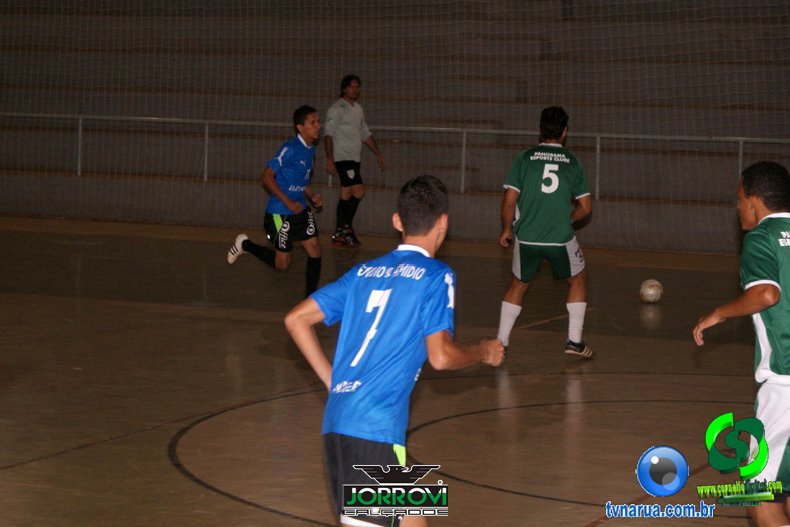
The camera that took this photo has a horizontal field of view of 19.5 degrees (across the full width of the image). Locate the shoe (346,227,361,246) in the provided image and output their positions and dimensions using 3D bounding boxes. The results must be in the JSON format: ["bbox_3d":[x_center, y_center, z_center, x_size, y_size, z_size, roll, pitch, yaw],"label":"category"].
[{"bbox_3d":[-0.448,-0.278,24.600,0.110,0.135,0.280,-1,16,-25],"label":"shoe"}]

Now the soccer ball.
[{"bbox_3d":[2.215,0.236,19.880,0.204,0.204,0.204,1,6,0],"label":"soccer ball"}]

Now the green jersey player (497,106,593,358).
[{"bbox_3d":[1.074,-0.232,16.450,0.630,1.760,0.480,2,6,12],"label":"green jersey player"}]

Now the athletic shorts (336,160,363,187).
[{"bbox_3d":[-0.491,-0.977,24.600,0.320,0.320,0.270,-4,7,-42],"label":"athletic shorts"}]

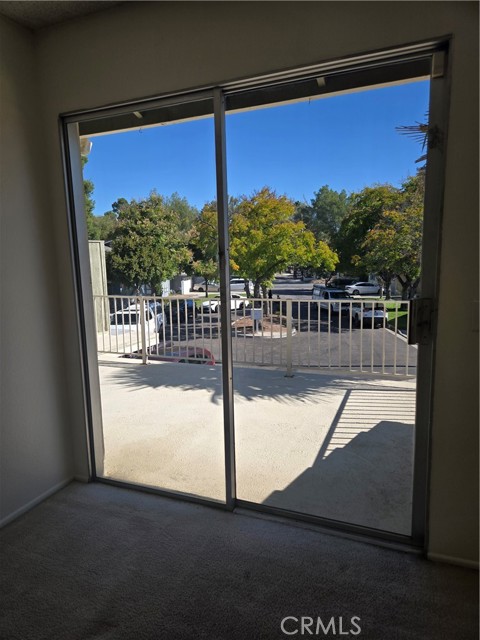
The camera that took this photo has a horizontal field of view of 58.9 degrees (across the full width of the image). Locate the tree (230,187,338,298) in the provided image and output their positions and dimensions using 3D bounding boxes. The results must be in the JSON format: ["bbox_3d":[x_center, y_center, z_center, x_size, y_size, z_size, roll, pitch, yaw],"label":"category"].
[{"bbox_3d":[3.200,-5.390,33.200,8.600,9.900,8.200,-1,9,0],"label":"tree"}]

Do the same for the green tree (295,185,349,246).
[{"bbox_3d":[15.000,-16.050,78.000,10.000,17.400,9.500,-1,9,0],"label":"green tree"}]

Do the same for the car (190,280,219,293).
[{"bbox_3d":[-3.690,-4.570,56.900,4.750,1.460,1.830,1,9,17],"label":"car"}]

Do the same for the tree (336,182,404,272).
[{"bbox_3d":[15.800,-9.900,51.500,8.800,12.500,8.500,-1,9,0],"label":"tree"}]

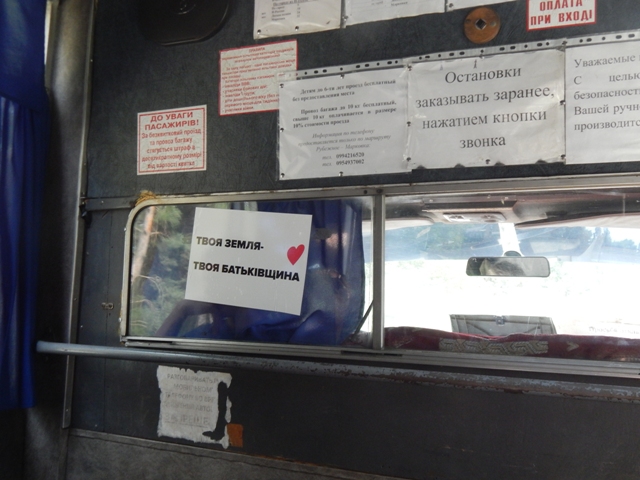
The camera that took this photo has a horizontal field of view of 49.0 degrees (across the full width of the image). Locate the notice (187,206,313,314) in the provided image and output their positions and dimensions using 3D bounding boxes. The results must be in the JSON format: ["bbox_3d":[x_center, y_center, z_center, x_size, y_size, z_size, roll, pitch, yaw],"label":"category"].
[{"bbox_3d":[-0.162,0.042,1.532,0.297,0.210,0.010,5,0,26],"label":"notice"}]

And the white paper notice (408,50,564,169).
[{"bbox_3d":[0.307,-0.242,1.318,0.293,0.209,0.010,-1,-3,26],"label":"white paper notice"}]

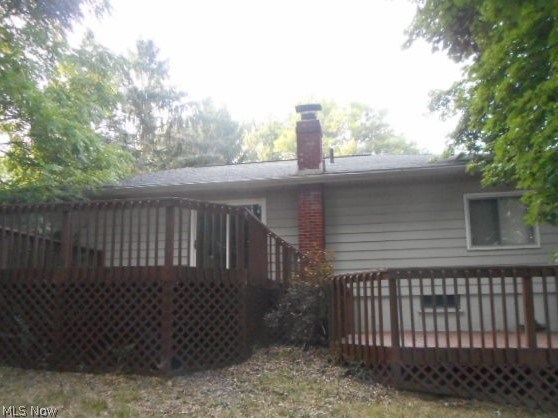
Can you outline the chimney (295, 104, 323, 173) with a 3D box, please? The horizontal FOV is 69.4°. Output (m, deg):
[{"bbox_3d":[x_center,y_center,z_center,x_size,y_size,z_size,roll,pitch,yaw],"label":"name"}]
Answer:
[{"bbox_3d":[0.751,-1.670,9.748,0.570,1.530,0.560,-3,-11,10],"label":"chimney"}]

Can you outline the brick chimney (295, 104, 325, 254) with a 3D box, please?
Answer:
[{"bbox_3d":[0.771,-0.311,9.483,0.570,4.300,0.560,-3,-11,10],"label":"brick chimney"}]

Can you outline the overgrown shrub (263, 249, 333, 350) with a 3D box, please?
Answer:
[{"bbox_3d":[0.356,1.529,7.000,1.100,1.580,1.050,-3,-11,10],"label":"overgrown shrub"}]

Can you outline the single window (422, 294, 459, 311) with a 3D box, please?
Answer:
[{"bbox_3d":[3.408,1.973,8.500,0.730,0.340,0.100,-3,-11,10],"label":"single window"}]

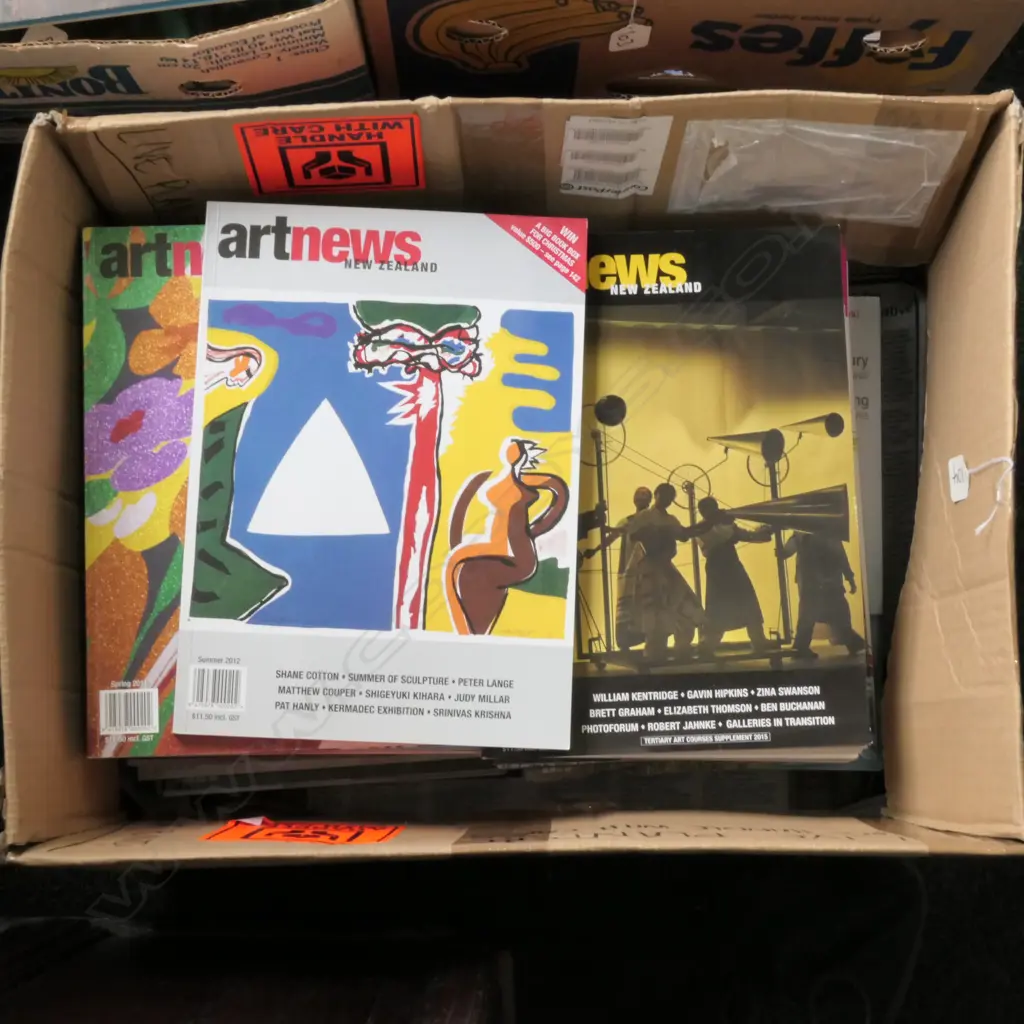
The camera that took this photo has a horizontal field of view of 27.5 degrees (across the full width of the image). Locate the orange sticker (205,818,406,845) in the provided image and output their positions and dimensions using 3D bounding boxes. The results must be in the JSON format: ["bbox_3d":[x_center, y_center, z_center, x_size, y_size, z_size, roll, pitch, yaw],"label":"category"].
[{"bbox_3d":[-0.111,0.173,1.127,0.098,0.094,0.003,1,87,3],"label":"orange sticker"}]

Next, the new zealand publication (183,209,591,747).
[{"bbox_3d":[-0.069,-0.021,1.133,0.210,0.009,0.291,2,81,-1],"label":"new zealand publication"}]

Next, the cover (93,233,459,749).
[{"bbox_3d":[-0.126,-0.014,1.141,0.210,0.009,0.291,-2,82,-2],"label":"cover"}]

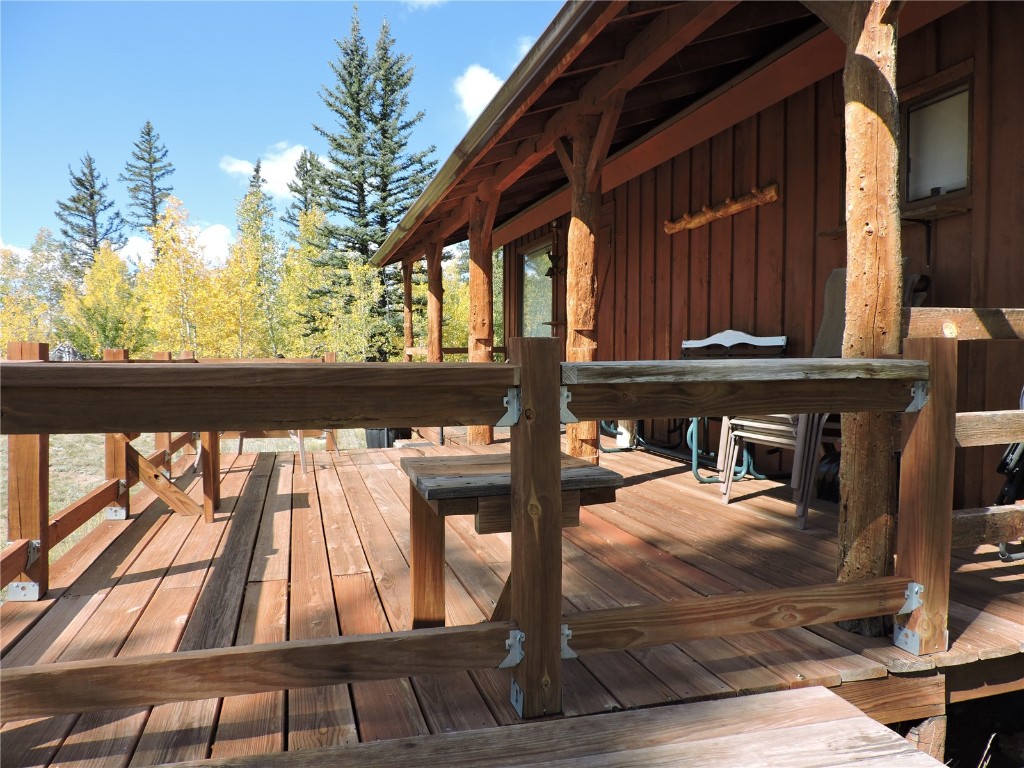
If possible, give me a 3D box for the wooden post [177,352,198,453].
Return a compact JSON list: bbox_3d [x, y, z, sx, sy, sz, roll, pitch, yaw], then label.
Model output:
[{"bbox_3d":[-2.623,0.161,5.781,0.089,0.830,0.089,-1,2,-17],"label":"wooden post"}]

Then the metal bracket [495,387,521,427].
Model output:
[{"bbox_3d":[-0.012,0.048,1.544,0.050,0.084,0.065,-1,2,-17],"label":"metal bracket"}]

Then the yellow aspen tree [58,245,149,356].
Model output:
[{"bbox_3d":[-10.878,-1.518,18.970,2.520,4.500,2.520,-1,2,-30],"label":"yellow aspen tree"}]

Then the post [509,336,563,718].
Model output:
[{"bbox_3d":[0.051,0.312,1.581,0.089,0.830,0.089,-1,2,-17],"label":"post"}]

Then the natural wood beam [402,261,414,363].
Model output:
[{"bbox_3d":[-1.561,-0.719,10.720,0.150,2.240,0.150,-1,2,-17],"label":"natural wood beam"}]

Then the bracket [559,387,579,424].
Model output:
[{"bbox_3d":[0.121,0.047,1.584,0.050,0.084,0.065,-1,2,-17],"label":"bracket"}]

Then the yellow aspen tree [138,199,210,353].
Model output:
[{"bbox_3d":[-9.450,-2.273,19.944,2.030,5.940,2.030,-1,2,-25],"label":"yellow aspen tree"}]

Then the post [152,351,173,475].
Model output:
[{"bbox_3d":[-2.264,0.203,4.622,0.089,0.830,0.089,-1,2,-17],"label":"post"}]

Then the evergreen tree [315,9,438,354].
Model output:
[{"bbox_3d":[-5.206,-6.867,26.790,4.750,14.640,4.750,0,2,-11],"label":"evergreen tree"}]

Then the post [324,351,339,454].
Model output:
[{"bbox_3d":[-1.541,0.152,6.052,0.089,0.830,0.089,-1,2,-17],"label":"post"}]

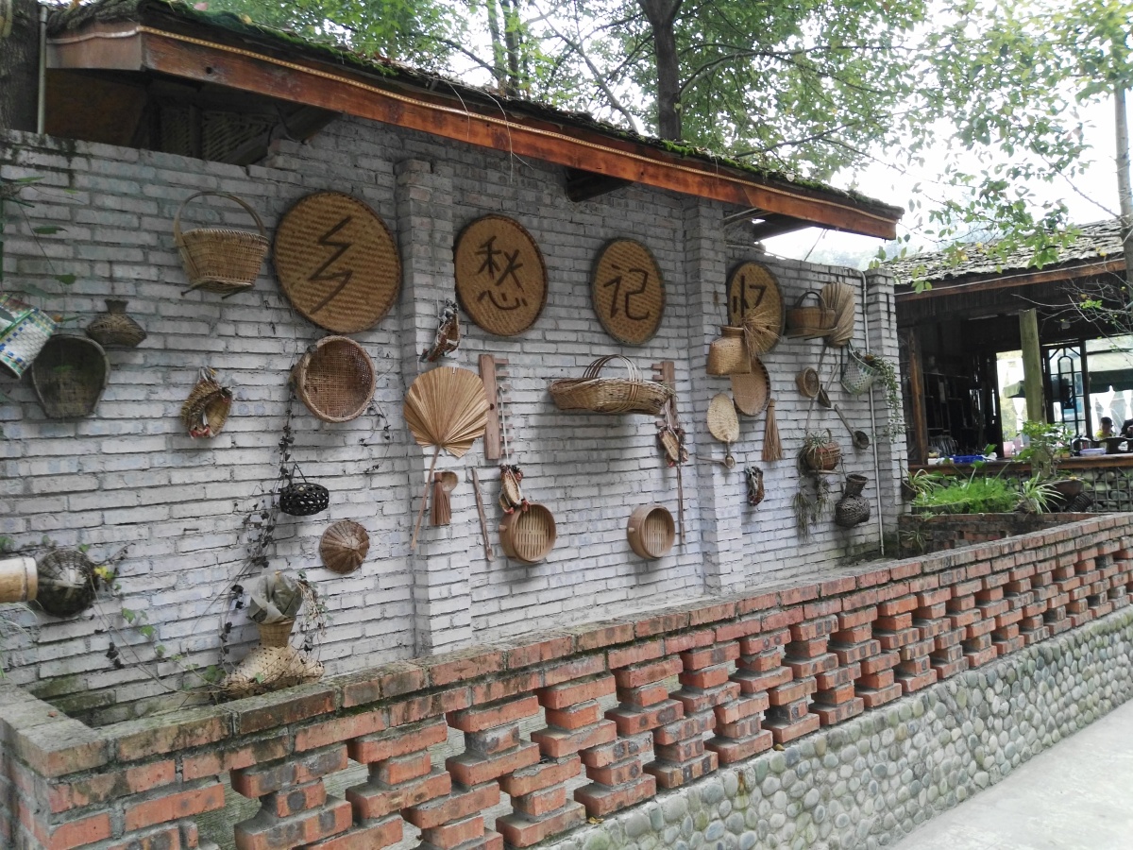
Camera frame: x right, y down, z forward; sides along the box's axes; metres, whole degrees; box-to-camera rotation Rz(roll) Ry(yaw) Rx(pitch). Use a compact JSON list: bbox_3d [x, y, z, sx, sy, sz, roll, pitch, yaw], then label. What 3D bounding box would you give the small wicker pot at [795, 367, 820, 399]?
[{"bbox_3d":[1.676,-0.292,6.399,0.200,0.200,0.100,-2,-2,-40],"label":"small wicker pot"}]

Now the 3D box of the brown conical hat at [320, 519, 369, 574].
[{"bbox_3d":[-0.972,0.546,4.110,0.240,0.240,0.095,-1,-8,-43],"label":"brown conical hat"}]

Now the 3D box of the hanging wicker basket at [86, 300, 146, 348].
[{"bbox_3d":[-1.716,-0.387,3.491,0.225,0.178,0.220,-2,-2,-41],"label":"hanging wicker basket"}]

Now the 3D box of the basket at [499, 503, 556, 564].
[{"bbox_3d":[-0.201,0.564,4.771,0.300,0.300,0.105,-1,-2,-43],"label":"basket"}]

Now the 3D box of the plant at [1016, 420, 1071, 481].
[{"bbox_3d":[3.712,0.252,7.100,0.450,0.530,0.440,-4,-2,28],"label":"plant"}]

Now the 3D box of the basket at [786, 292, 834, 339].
[{"bbox_3d":[1.692,-0.796,6.332,0.340,0.290,0.240,-2,-2,-40],"label":"basket"}]

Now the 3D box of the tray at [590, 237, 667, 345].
[{"bbox_3d":[0.378,-0.776,5.354,0.585,0.620,0.060,-2,1,-40],"label":"tray"}]

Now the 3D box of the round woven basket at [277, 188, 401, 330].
[{"bbox_3d":[-1.048,-0.745,4.202,0.645,0.645,0.050,-2,-2,-41],"label":"round woven basket"}]

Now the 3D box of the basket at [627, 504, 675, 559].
[{"bbox_3d":[0.493,0.635,5.312,0.295,0.300,0.130,-2,3,-40],"label":"basket"}]

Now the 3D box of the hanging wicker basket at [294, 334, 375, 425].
[{"bbox_3d":[-1.052,-0.197,4.096,0.145,0.385,0.385,-3,-1,41],"label":"hanging wicker basket"}]

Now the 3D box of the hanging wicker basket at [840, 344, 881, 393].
[{"bbox_3d":[2.170,-0.407,6.760,0.280,0.320,0.260,-2,20,-41],"label":"hanging wicker basket"}]

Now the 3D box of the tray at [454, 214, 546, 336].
[{"bbox_3d":[-0.322,-0.776,4.764,0.590,0.620,0.060,-2,1,-40],"label":"tray"}]

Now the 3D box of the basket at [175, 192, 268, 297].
[{"bbox_3d":[-1.377,-0.743,3.670,0.345,0.375,0.330,-2,-2,-40],"label":"basket"}]

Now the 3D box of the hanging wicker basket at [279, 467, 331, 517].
[{"bbox_3d":[-1.127,0.287,3.949,0.210,0.205,0.210,-2,-2,-41],"label":"hanging wicker basket"}]

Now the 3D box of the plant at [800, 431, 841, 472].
[{"bbox_3d":[1.767,0.172,6.322,0.250,0.270,0.240,-3,-2,0],"label":"plant"}]

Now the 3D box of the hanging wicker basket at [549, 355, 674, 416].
[{"bbox_3d":[0.231,-0.226,4.997,0.700,0.309,0.400,-2,-2,-41],"label":"hanging wicker basket"}]

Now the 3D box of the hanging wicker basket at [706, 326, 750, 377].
[{"bbox_3d":[0.990,-0.454,5.593,0.225,0.285,0.200,-2,-2,-40],"label":"hanging wicker basket"}]

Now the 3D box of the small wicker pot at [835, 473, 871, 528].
[{"bbox_3d":[2.072,0.552,6.616,0.245,0.345,0.240,8,11,-2],"label":"small wicker pot"}]

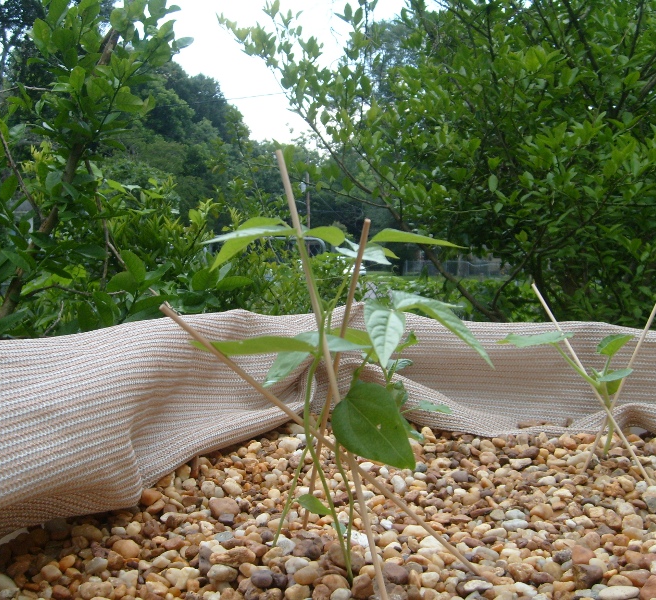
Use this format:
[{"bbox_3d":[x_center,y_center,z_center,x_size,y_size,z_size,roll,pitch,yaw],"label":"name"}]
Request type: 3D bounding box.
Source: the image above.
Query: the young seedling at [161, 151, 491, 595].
[{"bbox_3d":[-0.002,0.042,0.480,0.190,0.255,0.180,0,3,0],"label":"young seedling"}]

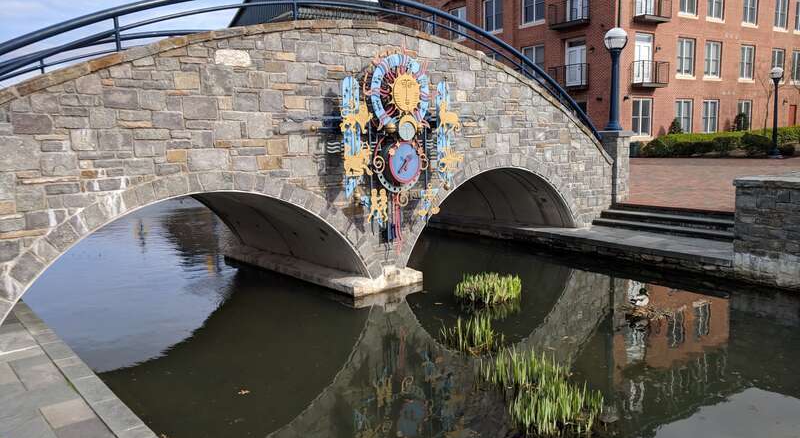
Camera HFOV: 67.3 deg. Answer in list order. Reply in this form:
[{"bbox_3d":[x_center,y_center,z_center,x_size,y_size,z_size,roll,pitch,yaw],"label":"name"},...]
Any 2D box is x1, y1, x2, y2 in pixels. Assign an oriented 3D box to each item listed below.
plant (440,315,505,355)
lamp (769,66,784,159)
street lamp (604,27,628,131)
[{"bbox_3d":[0.747,1.203,6.334,0.680,0.370,0.400,0,8,7],"label":"plant"},{"bbox_3d":[14.109,-3.988,22.500,0.500,3.380,0.500,-6,9,-33],"label":"lamp"},{"bbox_3d":[4.619,-2.983,12.850,0.490,2.140,0.490,-6,9,-33],"label":"street lamp"}]

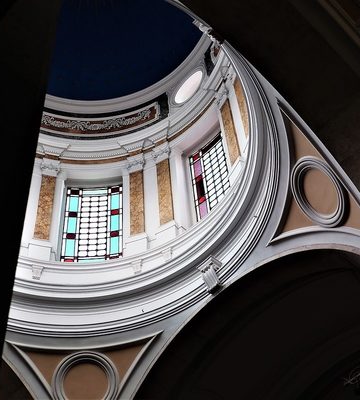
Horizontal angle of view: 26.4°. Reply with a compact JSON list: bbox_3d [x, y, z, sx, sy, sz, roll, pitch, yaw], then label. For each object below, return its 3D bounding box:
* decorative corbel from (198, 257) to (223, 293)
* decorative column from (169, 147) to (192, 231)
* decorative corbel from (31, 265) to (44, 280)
[{"bbox_3d":[0.655,1.608,16.345,0.372,0.624,0.432,36,-64,-26],"label":"decorative corbel"},{"bbox_3d":[0.004,-0.303,20.598,0.384,3.300,0.360,-31,-58,17],"label":"decorative column"},{"bbox_3d":[-3.423,1.773,18.377,0.288,0.432,0.192,11,-56,-12],"label":"decorative corbel"}]

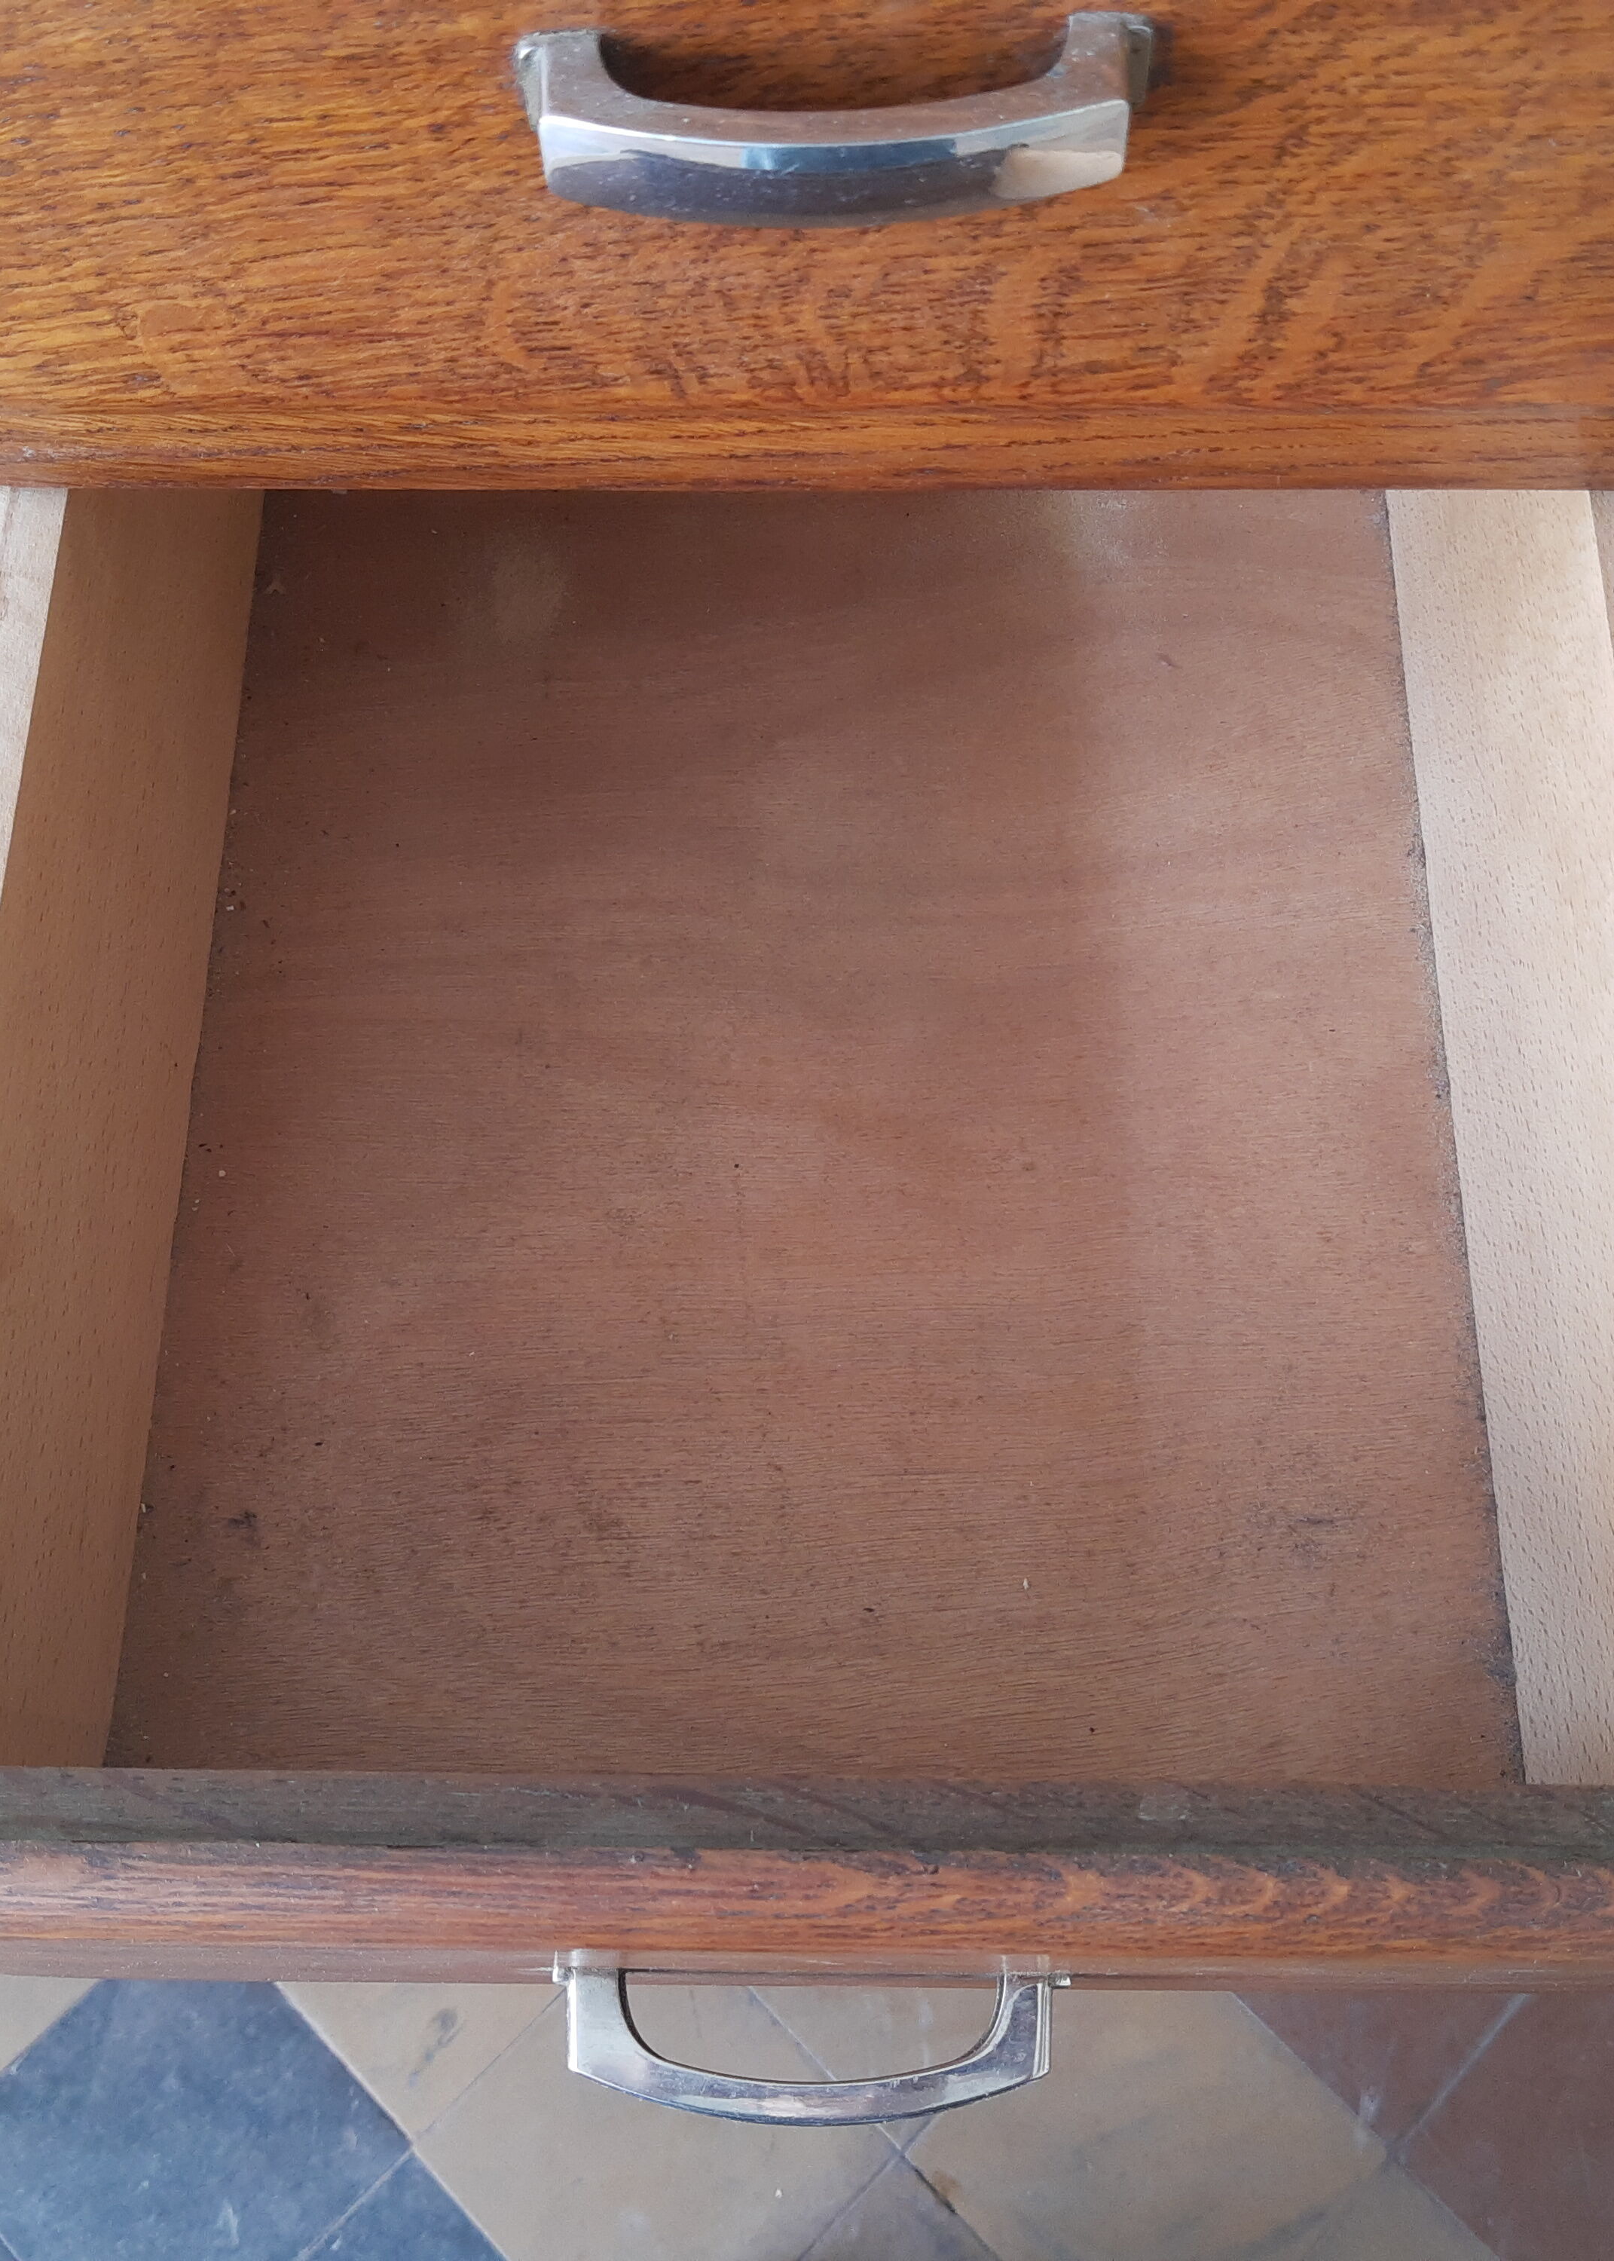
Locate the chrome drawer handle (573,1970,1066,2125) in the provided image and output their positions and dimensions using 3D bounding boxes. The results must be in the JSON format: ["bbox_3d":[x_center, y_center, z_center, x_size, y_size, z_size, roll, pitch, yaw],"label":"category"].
[{"bbox_3d":[0.001,0.193,0.483,0.104,0.018,0.034,0,66,0],"label":"chrome drawer handle"}]

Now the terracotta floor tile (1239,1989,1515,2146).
[{"bbox_3d":[0.267,0.366,1.081,0.156,0.012,0.156,-42,73,-17],"label":"terracotta floor tile"}]

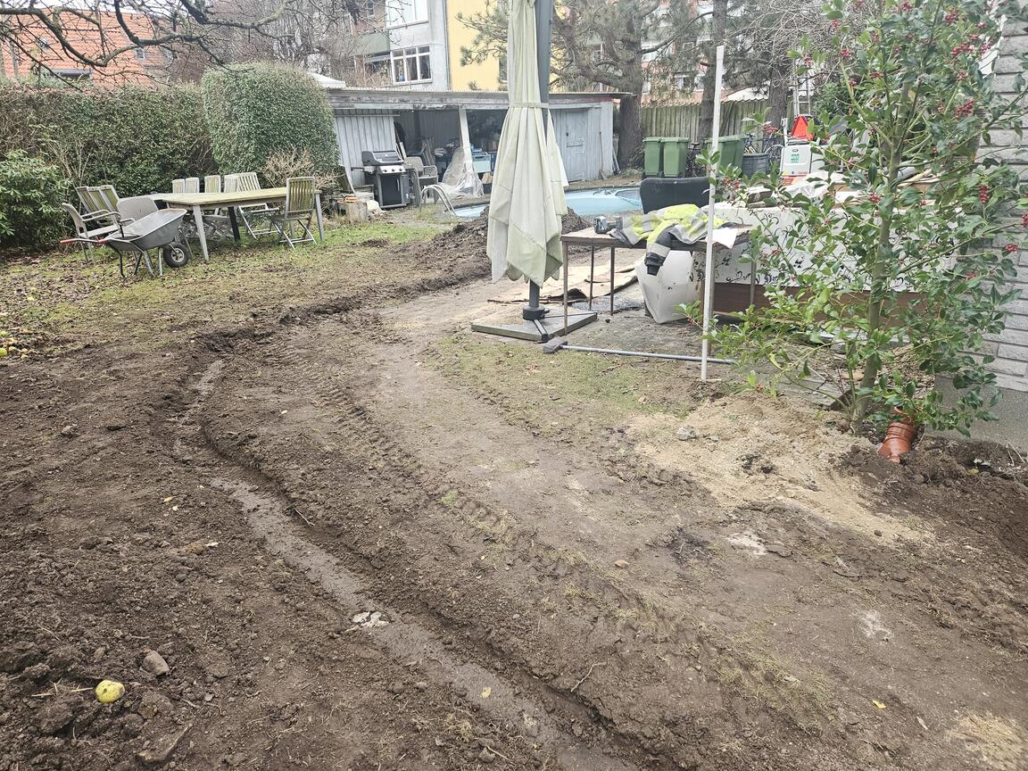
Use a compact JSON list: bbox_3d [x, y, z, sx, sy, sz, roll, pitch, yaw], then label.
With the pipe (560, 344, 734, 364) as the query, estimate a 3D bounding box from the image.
[{"bbox_3d":[0.901,-0.214,4.736,1.242,0.026,0.026,7,23,23],"label":"pipe"}]

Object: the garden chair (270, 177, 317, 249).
[{"bbox_3d":[-3.124,-2.455,9.732,0.550,0.920,0.450,17,27,39],"label":"garden chair"}]

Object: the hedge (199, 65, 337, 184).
[{"bbox_3d":[-5.147,-5.341,14.659,2.550,2.900,1.900,-8,22,-17],"label":"hedge"}]

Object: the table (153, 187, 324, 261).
[{"bbox_3d":[-3.746,-2.291,9.614,1.130,0.740,1.822,18,29,42],"label":"table"}]

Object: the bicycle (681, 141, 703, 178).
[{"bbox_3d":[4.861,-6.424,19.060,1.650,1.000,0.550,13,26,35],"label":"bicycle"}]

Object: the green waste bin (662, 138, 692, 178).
[{"bbox_3d":[4.617,-6.360,19.140,0.580,1.070,0.730,13,25,33],"label":"green waste bin"}]

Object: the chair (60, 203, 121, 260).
[{"bbox_3d":[-5.574,-2.051,9.085,0.550,0.810,0.610,16,27,39],"label":"chair"}]

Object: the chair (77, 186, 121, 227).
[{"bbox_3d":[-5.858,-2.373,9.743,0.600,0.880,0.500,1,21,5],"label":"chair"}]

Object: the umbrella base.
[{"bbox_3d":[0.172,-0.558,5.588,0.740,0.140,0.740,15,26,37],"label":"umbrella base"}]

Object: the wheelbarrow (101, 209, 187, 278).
[{"bbox_3d":[-4.446,-1.629,8.067,0.630,0.690,1.400,8,23,22],"label":"wheelbarrow"}]

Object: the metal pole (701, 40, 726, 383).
[{"bbox_3d":[1.136,-0.901,3.922,0.035,1.881,0.033,-3,21,0],"label":"metal pole"}]

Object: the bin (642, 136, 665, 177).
[{"bbox_3d":[4.087,-6.457,19.424,0.580,1.070,0.730,13,25,33],"label":"bin"}]

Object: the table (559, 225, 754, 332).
[{"bbox_3d":[1.073,-0.745,5.095,1.160,0.750,0.720,12,25,32],"label":"table"}]

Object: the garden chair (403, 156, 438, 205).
[{"bbox_3d":[-1.945,-4.290,14.381,0.560,0.900,0.580,-20,27,-39],"label":"garden chair"}]

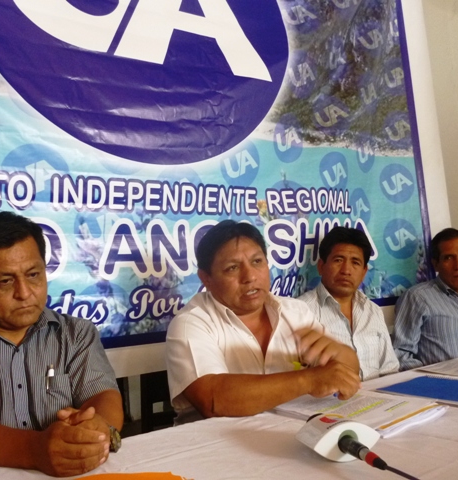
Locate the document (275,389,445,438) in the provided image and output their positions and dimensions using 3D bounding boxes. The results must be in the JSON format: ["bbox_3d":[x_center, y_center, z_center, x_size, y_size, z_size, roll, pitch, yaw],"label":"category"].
[{"bbox_3d":[0.286,0.390,1.180,0.215,0.020,0.303,-1,-6,-37],"label":"document"}]

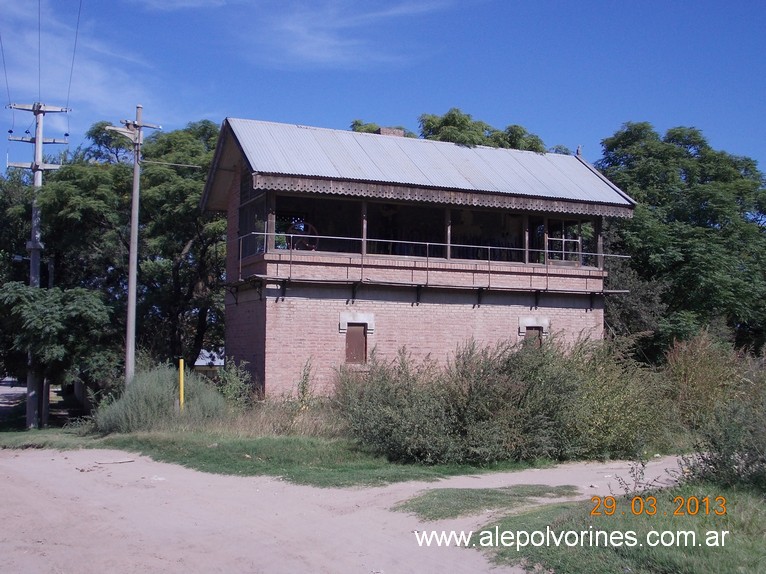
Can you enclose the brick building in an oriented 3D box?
[{"bbox_3d":[0.851,-0.371,24.691,10.190,7.130,4.923,2,-5,-24],"label":"brick building"}]

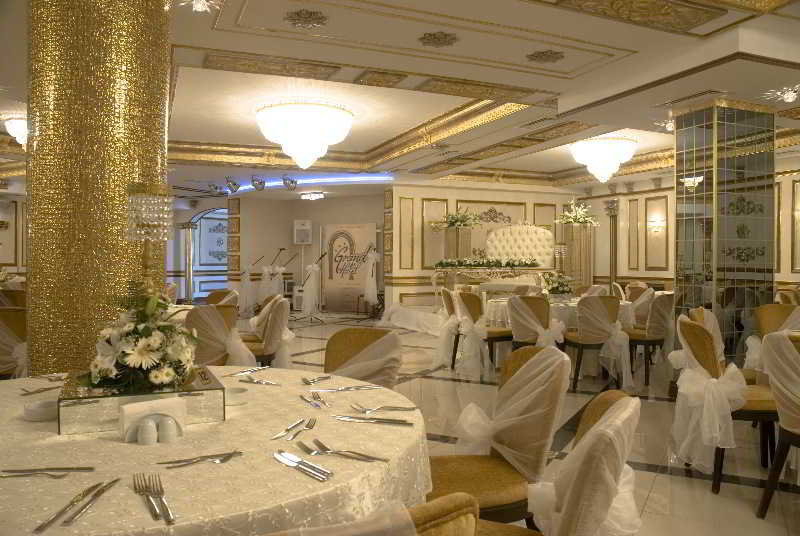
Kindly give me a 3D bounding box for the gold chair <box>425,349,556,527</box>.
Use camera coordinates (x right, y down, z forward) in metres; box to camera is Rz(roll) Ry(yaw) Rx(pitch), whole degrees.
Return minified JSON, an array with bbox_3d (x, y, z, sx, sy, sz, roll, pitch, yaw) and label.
[{"bbox_3d":[0.227,0.743,2.111,0.560,0.890,0.470,0,1,-18],"label":"gold chair"}]

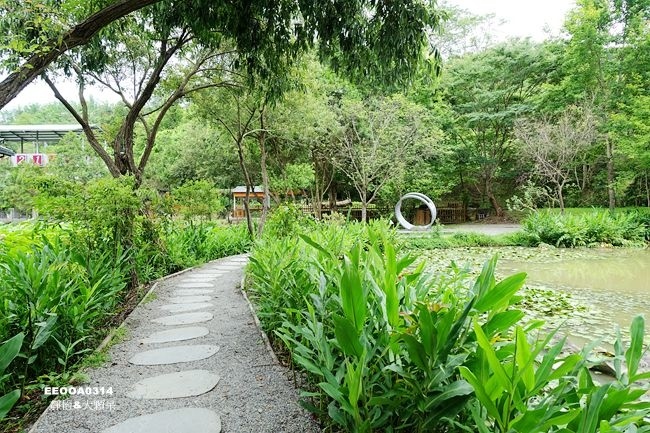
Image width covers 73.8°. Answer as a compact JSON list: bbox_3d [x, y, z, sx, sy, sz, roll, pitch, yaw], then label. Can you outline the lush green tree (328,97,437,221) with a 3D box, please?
[{"bbox_3d":[3.490,-3.290,25.000,6.100,7.500,5.400,0,2,0],"label":"lush green tree"}]

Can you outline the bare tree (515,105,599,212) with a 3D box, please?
[{"bbox_3d":[14.700,-3.550,27.500,5.200,7.100,4.700,0,2,0],"label":"bare tree"}]

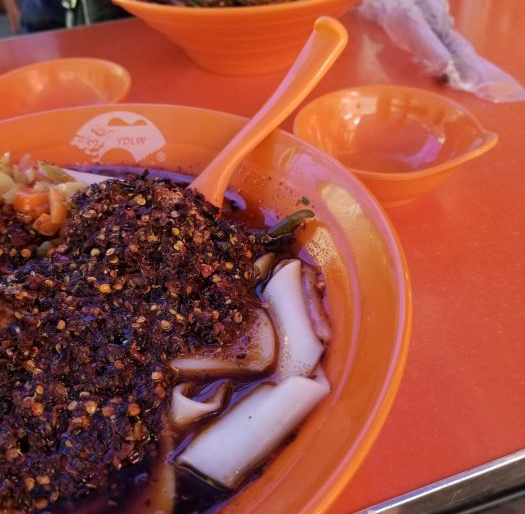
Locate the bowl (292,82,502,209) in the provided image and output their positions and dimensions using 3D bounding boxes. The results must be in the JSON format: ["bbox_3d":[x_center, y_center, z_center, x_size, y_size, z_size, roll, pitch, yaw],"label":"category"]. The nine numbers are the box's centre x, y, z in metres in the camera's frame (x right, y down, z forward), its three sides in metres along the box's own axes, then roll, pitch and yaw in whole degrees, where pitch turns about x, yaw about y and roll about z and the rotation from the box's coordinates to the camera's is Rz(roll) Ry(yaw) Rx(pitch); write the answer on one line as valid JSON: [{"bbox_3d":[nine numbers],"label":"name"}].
[{"bbox_3d":[0.079,-0.065,0.330,0.119,0.038,0.108,11,45,15],"label":"bowl"}]

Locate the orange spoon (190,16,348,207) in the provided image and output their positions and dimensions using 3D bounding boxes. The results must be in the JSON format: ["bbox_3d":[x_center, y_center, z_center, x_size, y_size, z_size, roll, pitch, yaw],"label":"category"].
[{"bbox_3d":[-0.014,-0.043,0.250,0.043,0.033,0.161,38,89,35],"label":"orange spoon"}]

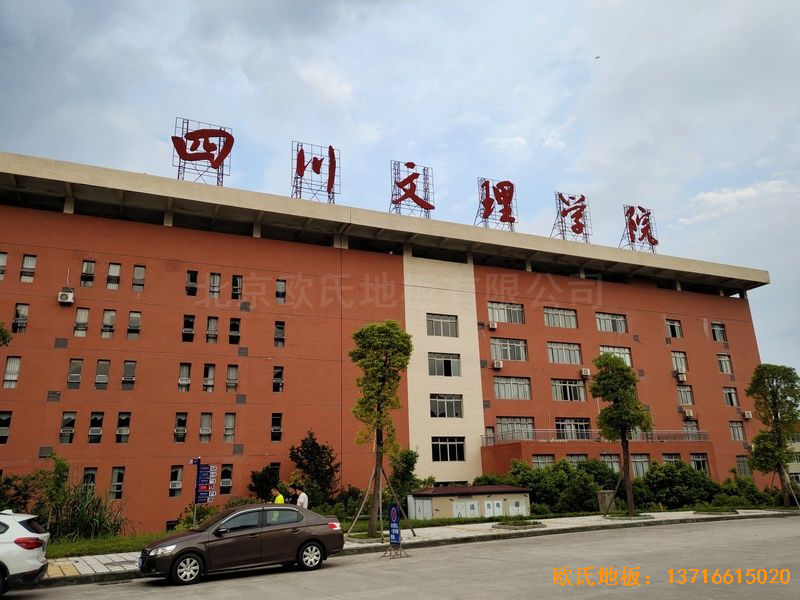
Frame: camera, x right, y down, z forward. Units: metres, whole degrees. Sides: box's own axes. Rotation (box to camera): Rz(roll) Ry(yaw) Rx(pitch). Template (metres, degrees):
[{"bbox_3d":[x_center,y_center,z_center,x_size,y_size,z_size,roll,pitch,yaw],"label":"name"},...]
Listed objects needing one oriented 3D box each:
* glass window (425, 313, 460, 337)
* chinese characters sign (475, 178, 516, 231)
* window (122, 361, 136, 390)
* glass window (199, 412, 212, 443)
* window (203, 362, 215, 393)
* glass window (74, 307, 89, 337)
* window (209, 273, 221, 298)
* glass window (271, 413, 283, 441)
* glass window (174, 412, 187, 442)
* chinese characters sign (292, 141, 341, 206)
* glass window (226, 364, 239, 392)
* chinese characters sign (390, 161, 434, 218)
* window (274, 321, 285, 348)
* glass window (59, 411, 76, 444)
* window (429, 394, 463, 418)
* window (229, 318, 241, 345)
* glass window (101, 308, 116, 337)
[{"bbox_3d":[3.552,2.139,49.840,2.870,1.907,0.150,5,-18,-22],"label":"glass window"},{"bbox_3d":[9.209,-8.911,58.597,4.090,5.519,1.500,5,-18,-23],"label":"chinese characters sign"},{"bbox_3d":[-18.156,5.081,40.344,0.670,2.008,0.160,5,-18,-22],"label":"window"},{"bbox_3d":[-13.820,9.115,42.892,0.739,2.049,0.180,5,-18,-23],"label":"glass window"},{"bbox_3d":[-13.418,5.467,42.282,0.718,2.020,0.160,5,-18,-22],"label":"window"},{"bbox_3d":[-20.817,1.473,39.372,0.726,1.927,0.150,5,-18,-22],"label":"glass window"},{"bbox_3d":[-14.491,-1.107,47.170,0.770,2.051,0.200,5,-18,-22],"label":"window"},{"bbox_3d":[-8.491,8.790,41.442,0.700,1.867,0.150,5,-19,-23],"label":"glass window"},{"bbox_3d":[-14.712,8.585,40.446,0.699,1.965,0.150,6,-19,-22],"label":"glass window"},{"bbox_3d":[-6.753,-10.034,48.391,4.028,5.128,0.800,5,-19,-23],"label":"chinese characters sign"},{"bbox_3d":[-11.714,5.501,42.090,0.708,1.913,0.150,5,-18,-22],"label":"glass window"},{"bbox_3d":[1.143,-9.440,51.858,4.012,4.972,0.800,5,-18,-22],"label":"chinese characters sign"},{"bbox_3d":[-9.006,2.568,45.119,0.769,1.972,0.160,5,-18,-22],"label":"window"},{"bbox_3d":[-21.797,8.406,39.538,0.741,2.014,0.180,5,-18,-23],"label":"glass window"},{"bbox_3d":[3.800,8.610,48.666,2.865,1.871,0.150,6,-19,-22],"label":"window"},{"bbox_3d":[-11.563,2.243,42.175,0.729,1.844,0.150,5,-19,-23],"label":"window"},{"bbox_3d":[-19.351,1.615,39.970,0.719,1.944,0.150,5,-18,-22],"label":"glass window"}]

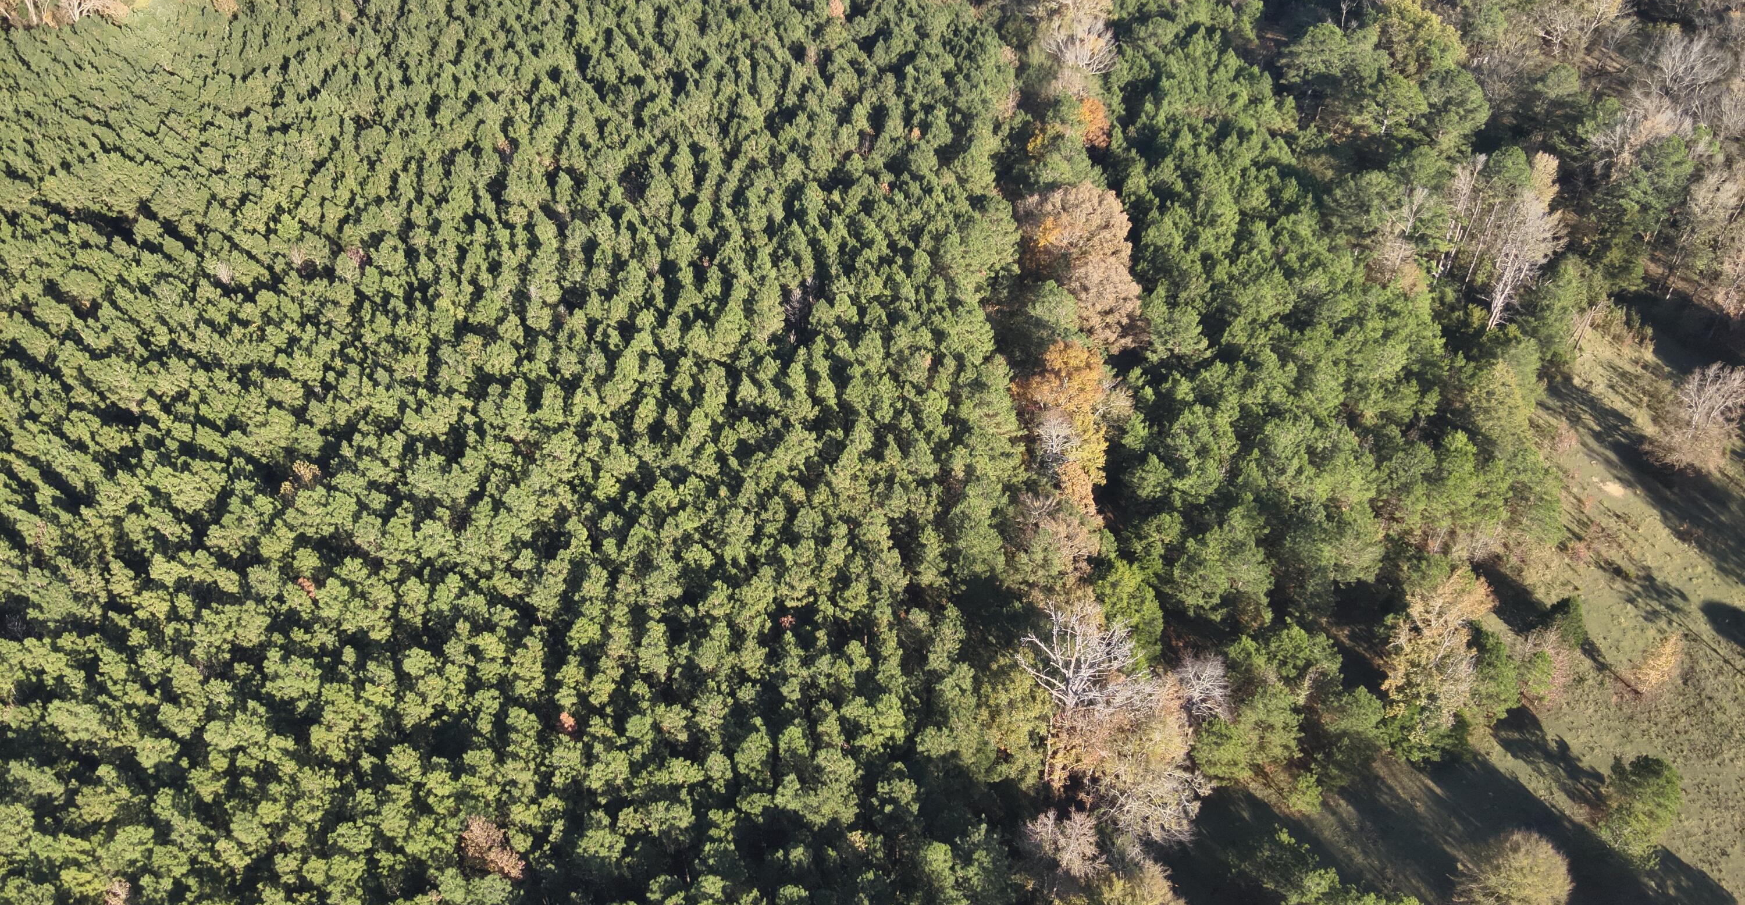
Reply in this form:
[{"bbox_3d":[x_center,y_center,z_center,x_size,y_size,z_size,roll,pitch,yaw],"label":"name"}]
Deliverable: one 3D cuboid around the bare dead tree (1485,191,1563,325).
[{"bbox_3d":[80.340,-23.650,151.020,7.000,20.000,7.000,20,41,24],"label":"bare dead tree"}]

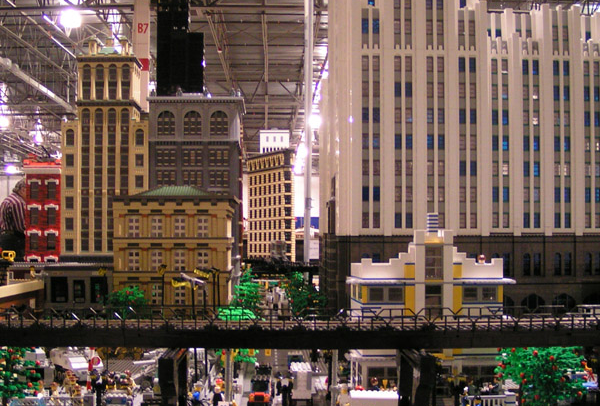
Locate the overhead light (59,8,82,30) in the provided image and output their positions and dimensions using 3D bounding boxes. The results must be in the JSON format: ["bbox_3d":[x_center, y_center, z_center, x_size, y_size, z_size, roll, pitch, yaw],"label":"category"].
[{"bbox_3d":[-4.500,-3.604,17.220,0.460,0.440,0.460,0,-3,-1],"label":"overhead light"}]

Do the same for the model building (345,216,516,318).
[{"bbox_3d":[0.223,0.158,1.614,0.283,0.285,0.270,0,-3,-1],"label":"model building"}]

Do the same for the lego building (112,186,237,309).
[{"bbox_3d":[-0.348,0.165,2.575,0.332,0.425,0.340,0,-3,-1],"label":"lego building"}]

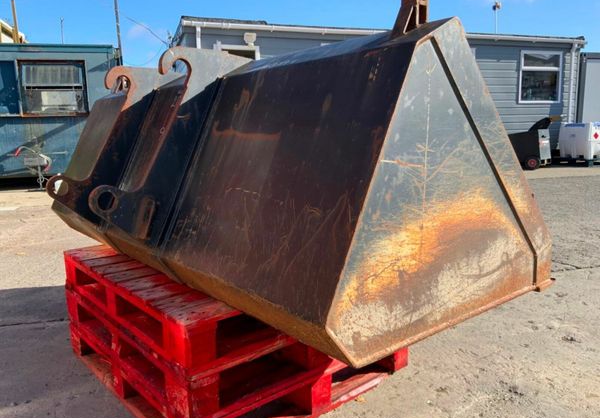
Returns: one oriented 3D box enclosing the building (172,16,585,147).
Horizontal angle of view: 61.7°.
[{"bbox_3d":[1.849,-2.595,12.081,9.396,2.817,3.100,-5,10,-19],"label":"building"}]

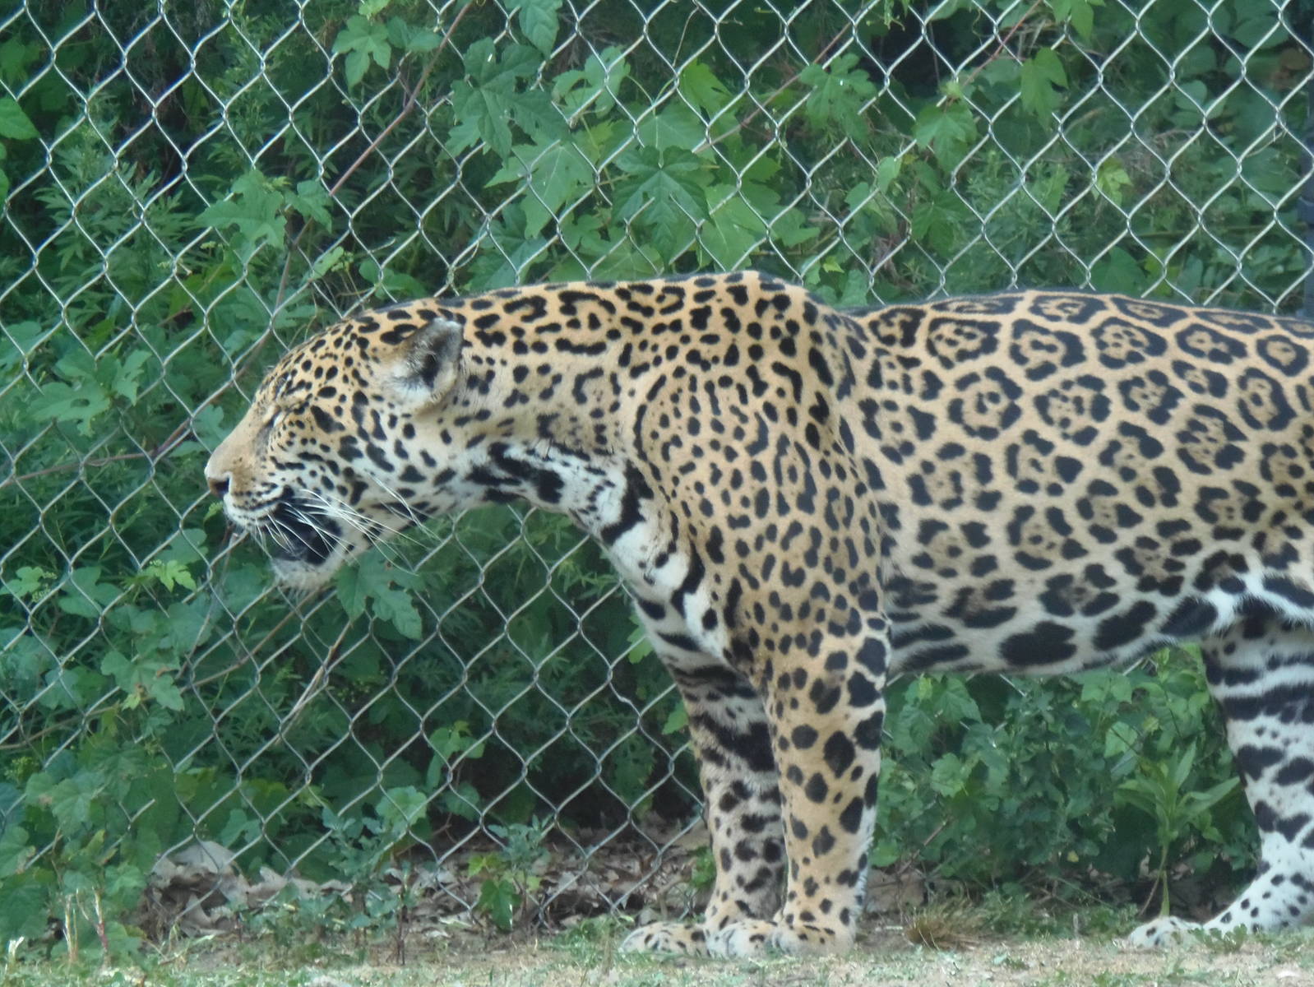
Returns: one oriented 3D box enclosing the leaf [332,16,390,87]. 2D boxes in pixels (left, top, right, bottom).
[{"bbox_3d":[-0.259,-0.389,9.310,0.051,0.063,0.030,0,2,0],"label":"leaf"}]

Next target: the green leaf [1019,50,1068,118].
[{"bbox_3d":[0.340,-0.360,9.310,0.043,0.061,0.030,0,2,0],"label":"green leaf"}]

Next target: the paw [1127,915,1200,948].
[{"bbox_3d":[0.434,0.374,9.070,0.075,0.029,0.075,0,2,0],"label":"paw"}]

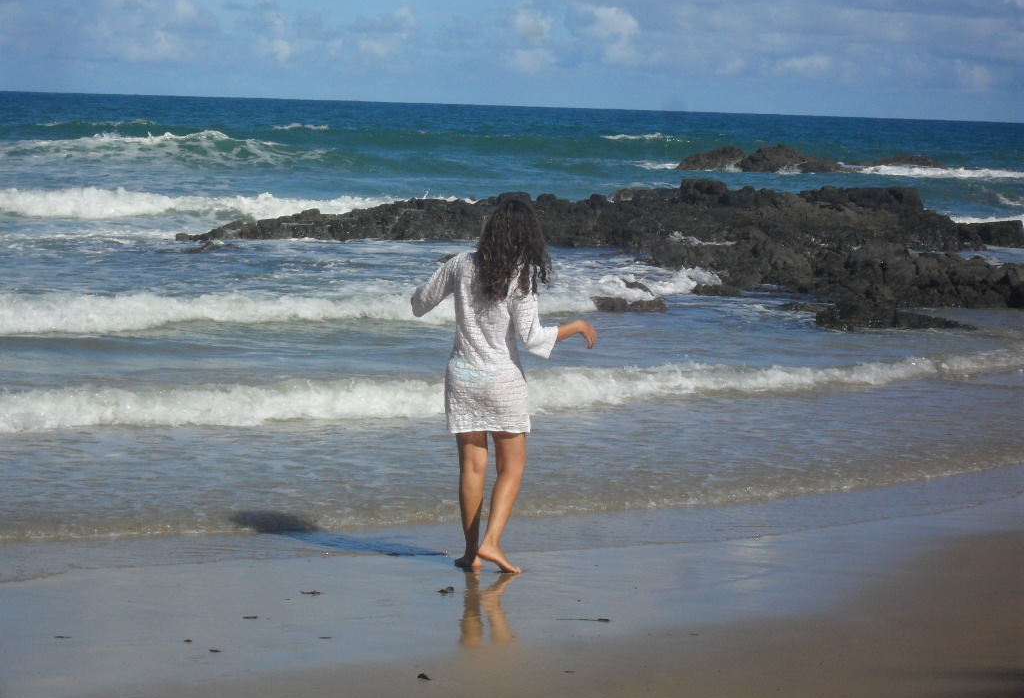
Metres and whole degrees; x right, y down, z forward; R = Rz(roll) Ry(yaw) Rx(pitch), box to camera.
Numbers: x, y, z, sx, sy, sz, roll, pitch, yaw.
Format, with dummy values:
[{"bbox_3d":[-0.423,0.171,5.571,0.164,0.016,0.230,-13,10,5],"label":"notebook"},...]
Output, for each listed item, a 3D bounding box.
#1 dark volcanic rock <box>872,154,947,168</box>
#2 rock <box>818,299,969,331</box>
[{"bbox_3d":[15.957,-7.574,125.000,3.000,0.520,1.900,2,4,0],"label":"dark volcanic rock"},{"bbox_3d":[4.104,-0.361,33.500,1.550,0.290,0.850,1,5,-12],"label":"rock"}]

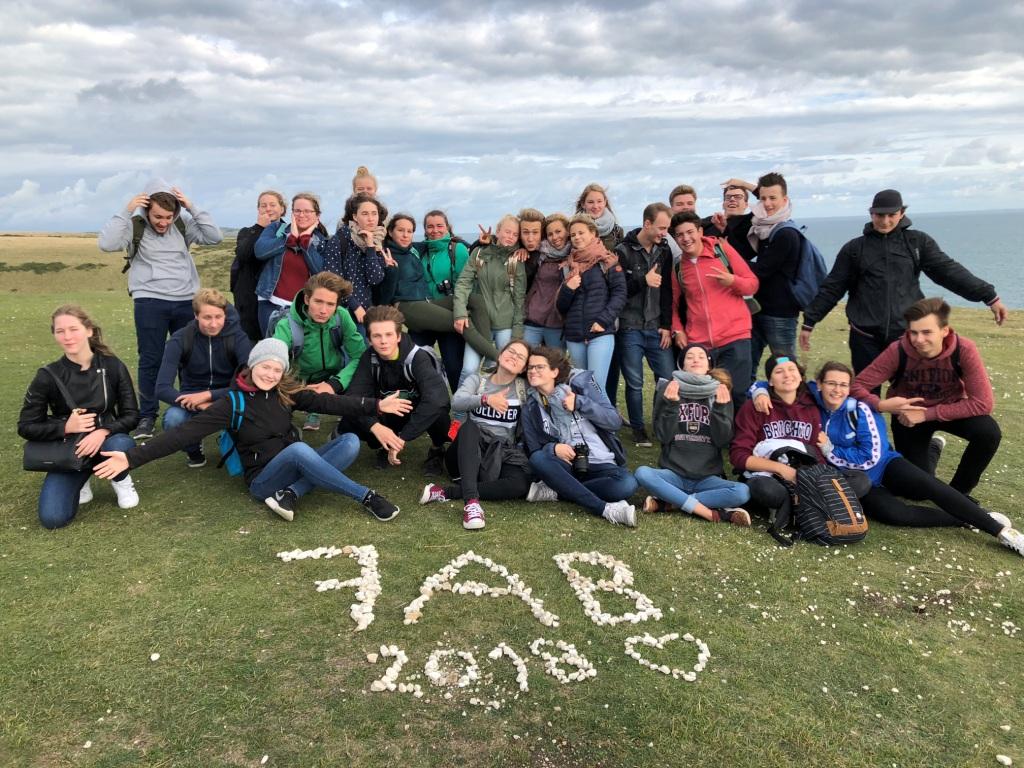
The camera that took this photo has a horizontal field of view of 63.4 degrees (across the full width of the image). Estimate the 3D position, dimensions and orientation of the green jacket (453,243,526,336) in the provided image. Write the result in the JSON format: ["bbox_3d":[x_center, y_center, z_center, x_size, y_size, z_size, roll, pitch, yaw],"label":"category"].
[{"bbox_3d":[-0.149,-0.634,5.500,0.500,0.640,0.290,-1,10,7],"label":"green jacket"}]

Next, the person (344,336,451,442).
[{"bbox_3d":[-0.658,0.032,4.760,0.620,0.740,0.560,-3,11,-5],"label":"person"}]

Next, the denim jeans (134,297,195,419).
[{"bbox_3d":[-2.356,-0.213,5.600,0.380,0.920,0.270,-4,11,-11],"label":"denim jeans"}]

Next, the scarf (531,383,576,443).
[{"bbox_3d":[0.227,0.152,4.420,0.260,0.340,0.200,-11,11,6],"label":"scarf"}]

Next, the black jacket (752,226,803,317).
[{"bbox_3d":[1.714,-0.747,5.450,0.370,0.660,0.440,-8,12,-27],"label":"black jacket"}]

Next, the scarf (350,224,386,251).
[{"bbox_3d":[-0.953,-0.979,5.500,0.250,0.200,0.240,-5,11,-14],"label":"scarf"}]

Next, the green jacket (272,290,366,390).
[{"bbox_3d":[-1.156,-0.244,5.000,0.540,0.570,0.440,-3,11,-9],"label":"green jacket"}]

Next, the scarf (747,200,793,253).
[{"bbox_3d":[1.663,-1.017,5.350,0.280,0.340,0.280,-12,14,-43],"label":"scarf"}]

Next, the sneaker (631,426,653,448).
[{"bbox_3d":[0.890,0.365,5.650,0.100,0.110,0.270,-3,11,-7],"label":"sneaker"}]

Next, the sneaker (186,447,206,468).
[{"bbox_3d":[-1.974,0.432,5.159,0.105,0.115,0.285,-7,11,-24],"label":"sneaker"}]

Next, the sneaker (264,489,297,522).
[{"bbox_3d":[-1.193,0.626,4.270,0.100,0.110,0.265,38,-4,-43],"label":"sneaker"}]

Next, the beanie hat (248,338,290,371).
[{"bbox_3d":[-1.206,-0.147,4.120,0.200,0.175,0.220,-6,4,-11],"label":"beanie hat"}]

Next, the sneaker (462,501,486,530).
[{"bbox_3d":[-0.200,0.642,4.226,0.100,0.110,0.270,-3,10,-5],"label":"sneaker"}]

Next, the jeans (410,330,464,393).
[{"bbox_3d":[-0.554,-0.127,5.912,0.380,0.890,0.270,-3,11,0],"label":"jeans"}]

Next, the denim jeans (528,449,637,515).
[{"bbox_3d":[0.396,0.482,4.556,0.610,0.320,0.530,-1,10,6],"label":"denim jeans"}]

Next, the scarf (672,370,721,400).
[{"bbox_3d":[1.007,0.008,4.520,0.270,0.180,0.220,-1,11,7],"label":"scarf"}]

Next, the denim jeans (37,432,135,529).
[{"bbox_3d":[-2.194,0.477,4.270,0.450,0.450,0.500,-5,11,-17],"label":"denim jeans"}]

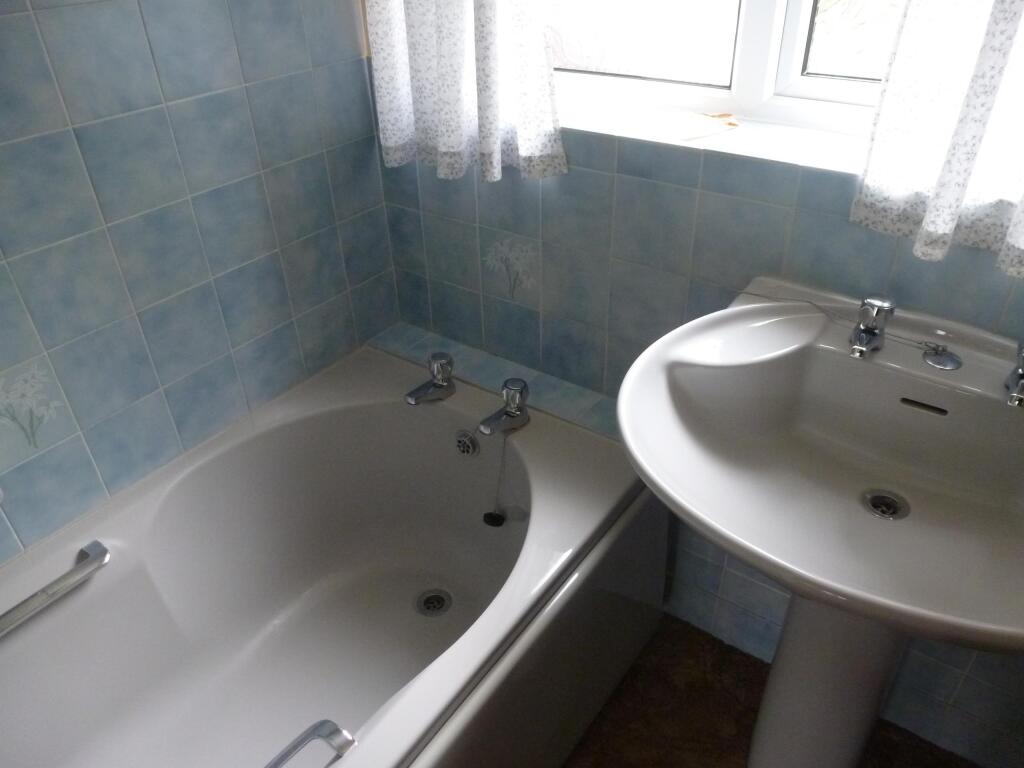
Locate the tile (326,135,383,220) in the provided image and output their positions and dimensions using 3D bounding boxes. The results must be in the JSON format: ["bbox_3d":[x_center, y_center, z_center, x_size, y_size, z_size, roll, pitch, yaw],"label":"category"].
[{"bbox_3d":[-0.322,-0.420,1.455,0.010,0.148,0.137,20,40,30],"label":"tile"}]

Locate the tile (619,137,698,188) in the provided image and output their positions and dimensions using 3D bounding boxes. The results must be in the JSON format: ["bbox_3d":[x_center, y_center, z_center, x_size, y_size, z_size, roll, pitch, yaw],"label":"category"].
[{"bbox_3d":[0.239,-0.359,1.154,0.147,0.065,0.009,20,39,29],"label":"tile"}]

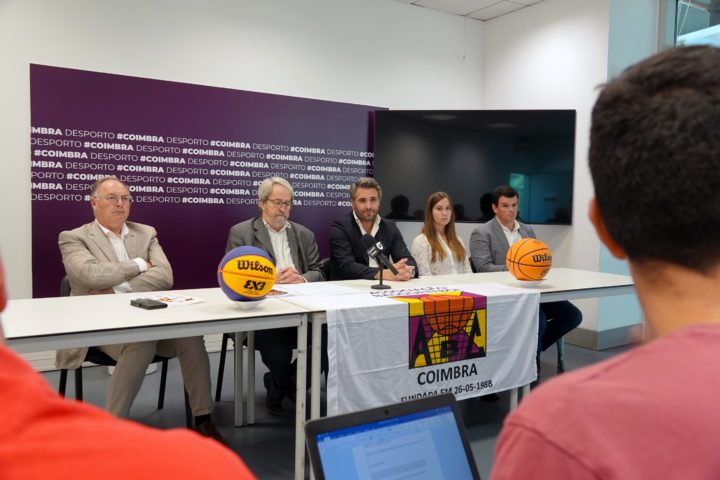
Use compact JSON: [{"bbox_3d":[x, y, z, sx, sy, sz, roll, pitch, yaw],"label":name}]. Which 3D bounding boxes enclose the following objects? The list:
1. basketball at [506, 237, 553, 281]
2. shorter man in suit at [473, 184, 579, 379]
[{"bbox_3d":[0.929,0.116,3.180,0.241,0.241,0.241,-1,3,-31],"label":"basketball"},{"bbox_3d":[1.137,0.267,4.179,0.570,1.320,0.770,-2,4,-43],"label":"shorter man in suit"}]

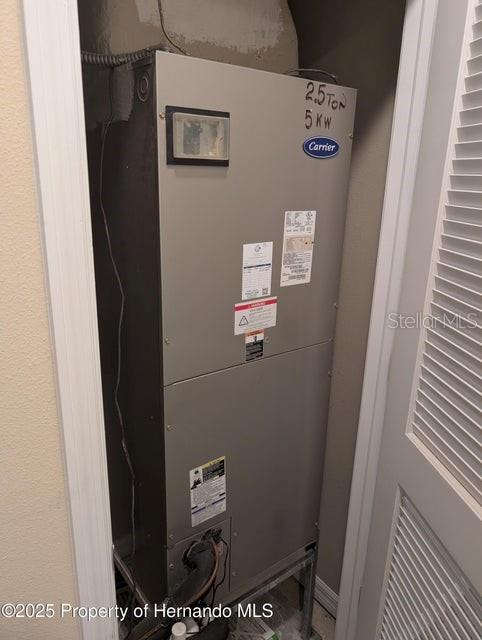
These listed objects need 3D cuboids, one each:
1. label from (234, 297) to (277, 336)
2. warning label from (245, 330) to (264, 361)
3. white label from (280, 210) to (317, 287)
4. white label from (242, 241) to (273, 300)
[{"bbox_3d":[0.037,-0.010,1.062,0.127,0.075,0.003,-11,21,-35],"label":"label"},{"bbox_3d":[0.035,0.061,1.083,0.055,0.071,0.003,-11,21,-35],"label":"warning label"},{"bbox_3d":[0.141,-0.173,1.088,0.101,0.179,0.003,-11,21,-35],"label":"white label"},{"bbox_3d":[0.039,-0.113,1.029,0.086,0.128,0.003,-11,21,-35],"label":"white label"}]

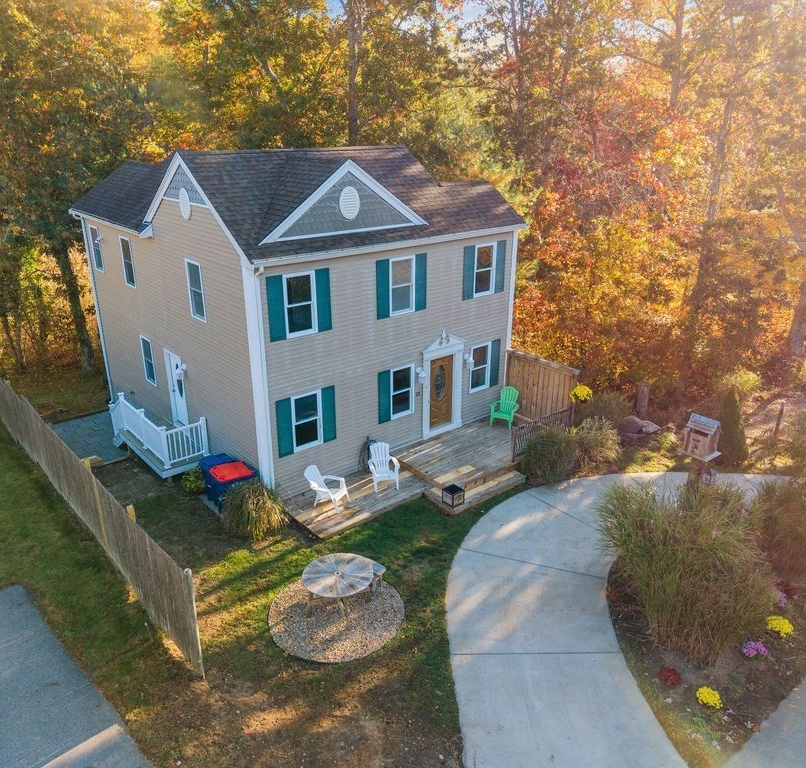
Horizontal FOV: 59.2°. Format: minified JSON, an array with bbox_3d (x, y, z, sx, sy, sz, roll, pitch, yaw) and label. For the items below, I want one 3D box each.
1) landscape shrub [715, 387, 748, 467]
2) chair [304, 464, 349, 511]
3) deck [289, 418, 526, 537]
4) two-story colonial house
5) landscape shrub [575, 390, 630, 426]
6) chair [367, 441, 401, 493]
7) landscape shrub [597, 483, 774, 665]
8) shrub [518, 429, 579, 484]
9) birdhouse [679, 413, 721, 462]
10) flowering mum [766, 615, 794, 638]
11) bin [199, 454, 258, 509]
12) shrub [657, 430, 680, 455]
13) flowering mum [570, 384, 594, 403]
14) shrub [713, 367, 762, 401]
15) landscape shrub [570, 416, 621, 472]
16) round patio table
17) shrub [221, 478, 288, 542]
[{"bbox_3d":[8.670,1.038,18.420,0.800,2.086,0.800,-16,26,-37],"label":"landscape shrub"},{"bbox_3d":[-1.656,2.329,16.157,0.820,0.920,0.740,10,23,23],"label":"chair"},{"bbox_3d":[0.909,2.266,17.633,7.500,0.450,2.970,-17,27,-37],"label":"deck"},{"bbox_3d":[-3.463,-3.065,21.303,8.250,7.950,11.500,-17,27,-37],"label":"two-story colonial house"},{"bbox_3d":[5.773,0.774,20.574,1.504,1.031,1.504,-16,26,-37],"label":"landscape shrub"},{"bbox_3d":[-0.453,1.991,17.047,0.740,0.920,0.820,-5,21,-13],"label":"chair"},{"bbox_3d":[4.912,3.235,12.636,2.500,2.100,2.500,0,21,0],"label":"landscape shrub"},{"bbox_3d":[3.602,1.789,17.611,1.502,1.244,1.502,0,21,0],"label":"shrub"},{"bbox_3d":[5.906,1.025,14.026,0.590,0.790,0.600,-16,26,-37],"label":"birdhouse"},{"bbox_3d":[6.607,4.255,12.463,0.430,0.320,0.430,-16,26,-37],"label":"flowering mum"},{"bbox_3d":[-4.078,2.391,16.686,0.900,1.080,1.270,-17,27,-37],"label":"bin"},{"bbox_3d":[7.224,1.576,19.300,0.560,0.600,0.560,-17,27,-37],"label":"shrub"},{"bbox_3d":[4.770,0.250,18.970,0.620,0.460,0.620,0,21,0],"label":"flowering mum"},{"bbox_3d":[10.658,-0.005,22.643,1.385,1.077,1.385,-16,26,-37],"label":"shrub"},{"bbox_3d":[5.006,1.509,18.458,1.300,1.320,1.300,0,21,0],"label":"landscape shrub"},{"bbox_3d":[-1.201,3.883,13.260,1.320,0.770,1.320,0,21,0],"label":"round patio table"},{"bbox_3d":[-3.279,2.698,15.648,1.420,1.220,1.420,0,21,0],"label":"shrub"}]

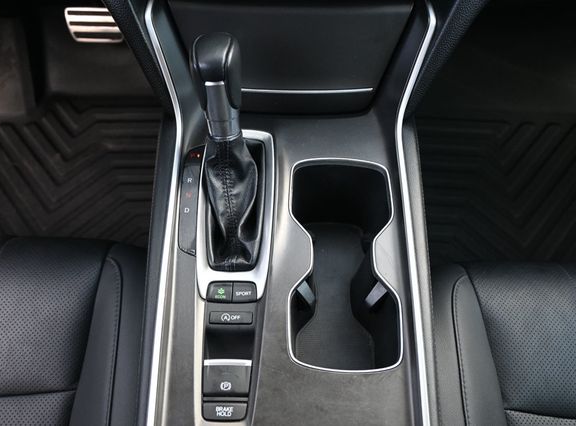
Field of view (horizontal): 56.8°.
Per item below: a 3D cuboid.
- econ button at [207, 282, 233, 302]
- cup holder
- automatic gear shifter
[{"bbox_3d":[-0.058,0.069,0.461,0.021,0.008,0.018,0,67,0],"label":"econ button"},{"bbox_3d":[0.049,0.057,0.515,0.096,0.090,0.197,0,67,0],"label":"cup holder"},{"bbox_3d":[-0.051,-0.050,0.442,0.054,0.130,0.164,0,67,0],"label":"automatic gear shifter"}]

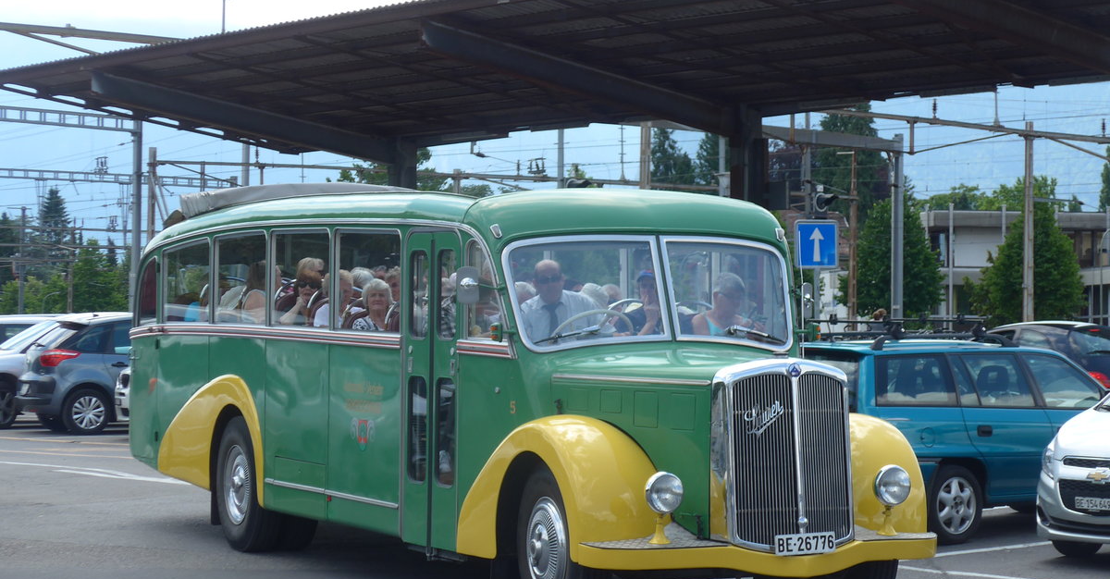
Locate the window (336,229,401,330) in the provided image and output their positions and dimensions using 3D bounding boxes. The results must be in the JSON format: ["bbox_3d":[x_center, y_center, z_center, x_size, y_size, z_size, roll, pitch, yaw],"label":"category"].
[{"bbox_3d":[-1.201,-0.060,20.084,0.060,0.660,1.210,0,0,-24],"label":"window"}]

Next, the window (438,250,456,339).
[{"bbox_3d":[-0.641,0.029,18.801,0.050,0.560,0.340,0,0,-24],"label":"window"}]

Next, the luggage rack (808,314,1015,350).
[{"bbox_3d":[2.667,0.318,23.716,1.550,0.250,1.080,0,1,-41],"label":"luggage rack"}]

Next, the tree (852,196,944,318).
[{"bbox_3d":[15.301,-1.312,140.000,4.900,6.200,4.900,0,0,0],"label":"tree"}]

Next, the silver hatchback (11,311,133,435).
[{"bbox_3d":[-5.470,1.163,43.998,4.450,1.650,1.820,0,0,-25],"label":"silver hatchback"}]

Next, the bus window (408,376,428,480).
[{"bbox_3d":[-0.814,0.843,18.848,0.050,0.650,0.340,0,0,-24],"label":"bus window"}]

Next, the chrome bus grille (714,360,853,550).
[{"bbox_3d":[1.285,0.907,17.084,0.770,1.040,0.310,0,0,-24],"label":"chrome bus grille"}]

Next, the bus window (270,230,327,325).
[{"bbox_3d":[-1.702,-0.078,20.871,0.050,0.643,1.176,0,0,-24],"label":"bus window"}]

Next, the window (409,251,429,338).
[{"bbox_3d":[-0.829,0.026,19.232,0.050,0.550,0.350,0,0,-24],"label":"window"}]

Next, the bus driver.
[{"bbox_3d":[0.078,0.463,18.747,0.560,1.300,0.850,0,0,-24],"label":"bus driver"}]

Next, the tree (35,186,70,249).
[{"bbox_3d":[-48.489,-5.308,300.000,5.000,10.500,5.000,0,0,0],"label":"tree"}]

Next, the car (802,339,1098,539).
[{"bbox_3d":[3.370,1.155,24.654,4.280,1.530,1.700,0,0,-41],"label":"car"}]

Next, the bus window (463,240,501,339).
[{"bbox_3d":[-0.405,-0.002,18.336,0.070,0.600,0.420,0,1,-39],"label":"bus window"}]

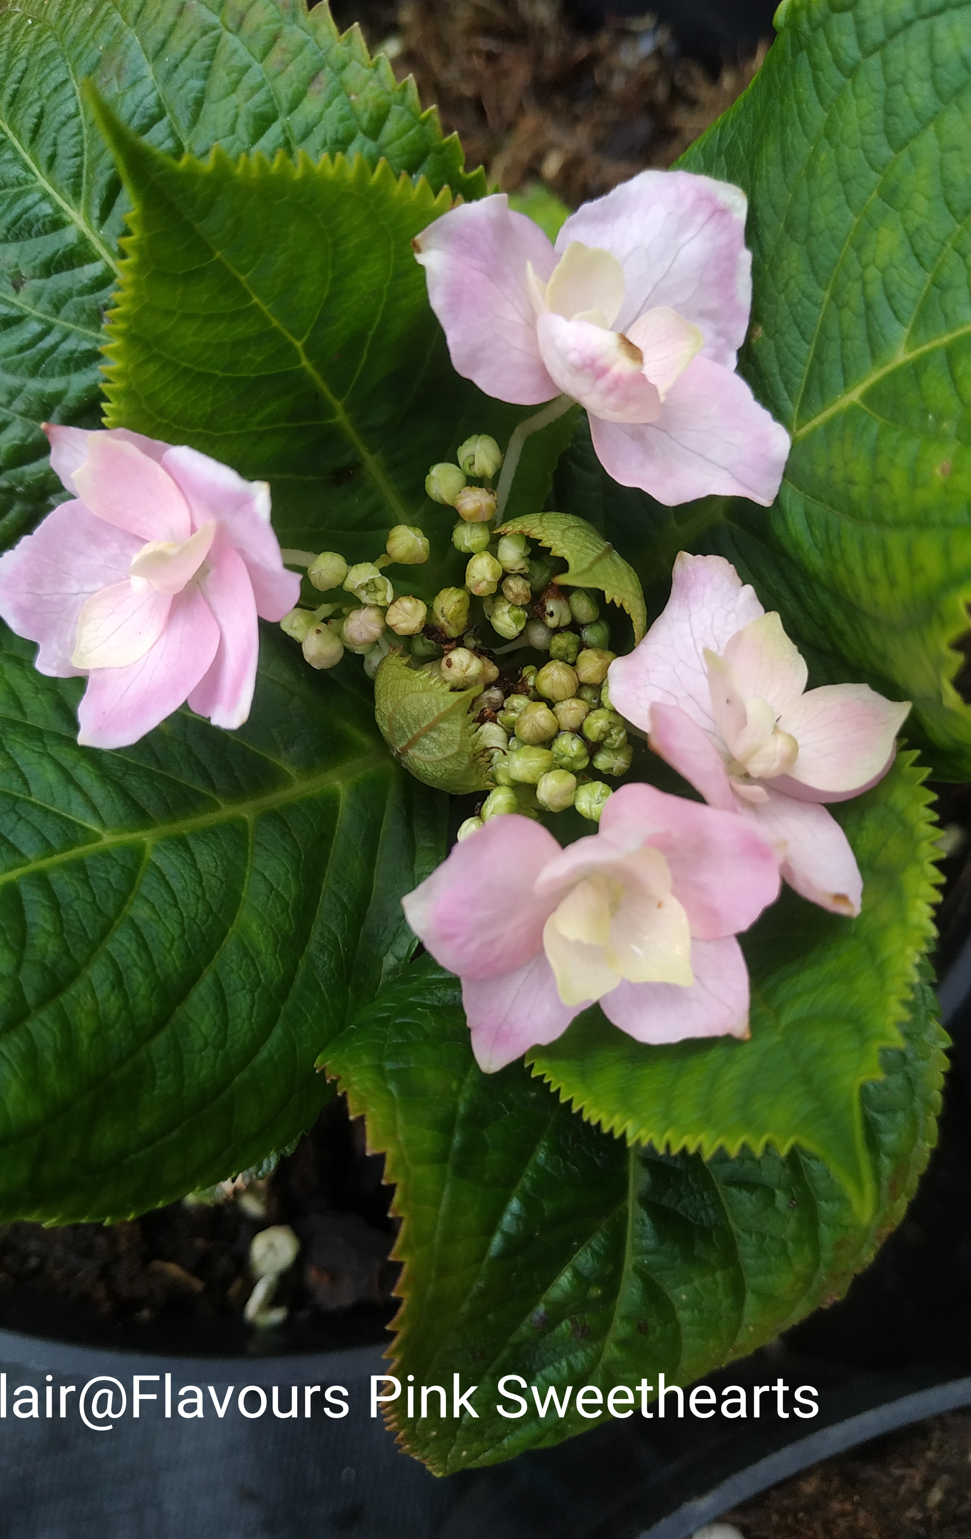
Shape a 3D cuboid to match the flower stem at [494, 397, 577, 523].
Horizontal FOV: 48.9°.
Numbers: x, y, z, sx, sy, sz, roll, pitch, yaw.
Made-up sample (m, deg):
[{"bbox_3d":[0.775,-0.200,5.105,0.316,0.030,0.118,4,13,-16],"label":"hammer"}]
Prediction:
[{"bbox_3d":[0.007,-0.047,0.160,0.005,0.003,0.023,32,108,0],"label":"flower stem"}]

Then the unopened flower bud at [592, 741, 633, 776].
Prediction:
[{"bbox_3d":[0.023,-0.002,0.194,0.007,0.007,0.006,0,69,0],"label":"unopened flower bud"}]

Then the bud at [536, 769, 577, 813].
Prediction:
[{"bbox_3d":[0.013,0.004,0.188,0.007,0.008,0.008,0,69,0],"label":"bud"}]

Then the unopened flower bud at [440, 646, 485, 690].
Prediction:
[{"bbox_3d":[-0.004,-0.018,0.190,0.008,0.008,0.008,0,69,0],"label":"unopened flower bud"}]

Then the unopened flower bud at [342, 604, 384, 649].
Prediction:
[{"bbox_3d":[-0.019,-0.022,0.164,0.006,0.006,0.007,1,81,-3],"label":"unopened flower bud"}]

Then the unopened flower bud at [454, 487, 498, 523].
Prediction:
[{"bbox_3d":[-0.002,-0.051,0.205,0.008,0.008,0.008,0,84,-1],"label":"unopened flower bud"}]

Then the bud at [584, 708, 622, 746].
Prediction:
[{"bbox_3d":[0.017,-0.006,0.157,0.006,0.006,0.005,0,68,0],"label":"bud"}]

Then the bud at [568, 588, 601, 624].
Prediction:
[{"bbox_3d":[0.016,-0.026,0.170,0.005,0.006,0.006,1,81,-3],"label":"bud"}]

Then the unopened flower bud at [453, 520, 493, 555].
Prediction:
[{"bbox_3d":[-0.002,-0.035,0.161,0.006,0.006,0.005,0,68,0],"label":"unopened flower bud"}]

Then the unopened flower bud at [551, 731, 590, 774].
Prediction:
[{"bbox_3d":[0.012,-0.003,0.157,0.005,0.006,0.006,0,68,0],"label":"unopened flower bud"}]

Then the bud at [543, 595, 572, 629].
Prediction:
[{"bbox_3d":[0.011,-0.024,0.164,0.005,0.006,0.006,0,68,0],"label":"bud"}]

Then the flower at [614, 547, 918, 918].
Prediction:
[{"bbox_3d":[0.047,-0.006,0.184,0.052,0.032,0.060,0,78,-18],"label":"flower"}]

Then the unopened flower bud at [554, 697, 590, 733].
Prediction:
[{"bbox_3d":[0.013,-0.009,0.166,0.006,0.006,0.006,1,81,-3],"label":"unopened flower bud"}]

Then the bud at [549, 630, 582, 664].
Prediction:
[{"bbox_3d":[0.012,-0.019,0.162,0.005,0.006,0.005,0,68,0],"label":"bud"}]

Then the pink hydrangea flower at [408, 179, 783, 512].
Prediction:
[{"bbox_3d":[0.017,-0.063,0.156,0.053,0.024,0.050,0,71,-12],"label":"pink hydrangea flower"}]

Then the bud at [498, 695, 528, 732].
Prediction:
[{"bbox_3d":[0.005,-0.009,0.169,0.006,0.006,0.006,1,81,-3],"label":"bud"}]

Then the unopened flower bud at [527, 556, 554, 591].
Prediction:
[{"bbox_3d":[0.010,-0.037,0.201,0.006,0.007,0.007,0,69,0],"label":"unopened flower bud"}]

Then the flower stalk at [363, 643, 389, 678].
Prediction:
[{"bbox_3d":[-0.018,-0.018,0.173,0.005,0.006,0.005,9,40,-8],"label":"flower stalk"}]

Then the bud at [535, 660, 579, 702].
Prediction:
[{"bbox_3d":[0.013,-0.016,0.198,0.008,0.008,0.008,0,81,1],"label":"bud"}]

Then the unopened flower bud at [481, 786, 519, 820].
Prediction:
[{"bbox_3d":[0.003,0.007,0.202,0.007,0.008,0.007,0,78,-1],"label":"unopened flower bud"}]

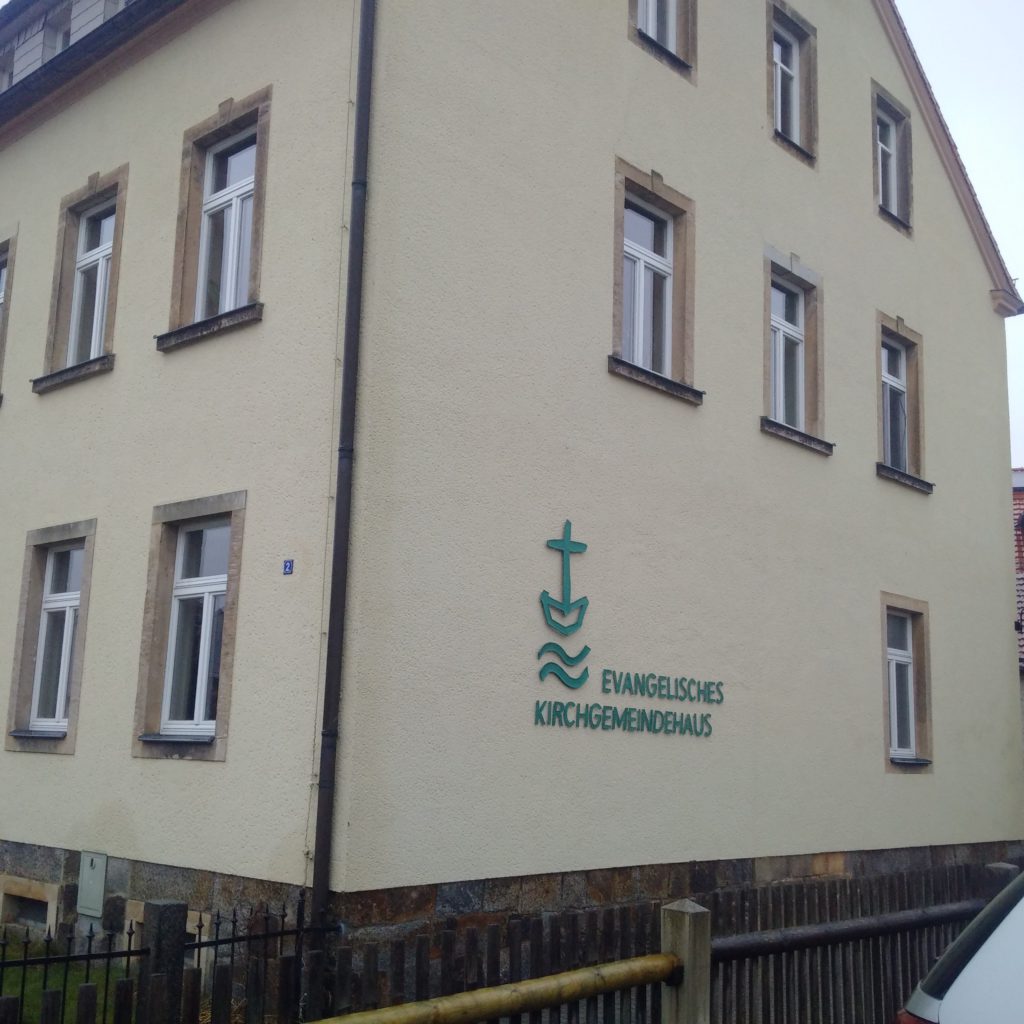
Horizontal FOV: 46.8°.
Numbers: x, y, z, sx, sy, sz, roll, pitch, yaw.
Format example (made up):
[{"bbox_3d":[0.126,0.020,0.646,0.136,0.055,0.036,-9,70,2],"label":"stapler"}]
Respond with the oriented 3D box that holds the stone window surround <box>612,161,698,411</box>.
[{"bbox_3d":[1.350,-2.203,11.230,0.250,2.145,1.459,-7,-14,42],"label":"stone window surround"}]

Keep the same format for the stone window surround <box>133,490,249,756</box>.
[{"bbox_3d":[-2.574,0.940,9.587,1.357,2.102,0.195,-7,-14,42],"label":"stone window surround"}]

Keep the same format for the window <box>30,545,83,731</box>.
[{"bbox_3d":[-4.209,1.185,11.255,1.084,1.786,0.078,-7,-14,42],"label":"window"}]

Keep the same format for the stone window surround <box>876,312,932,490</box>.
[{"bbox_3d":[4.920,-1.412,15.046,0.250,2.145,1.466,-7,-14,42],"label":"stone window surround"}]

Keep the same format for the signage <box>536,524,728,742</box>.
[{"bbox_3d":[1.144,1.085,10.459,0.039,1.755,2.730,-7,-14,42],"label":"signage"}]

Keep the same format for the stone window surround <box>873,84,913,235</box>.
[{"bbox_3d":[4.977,-4.620,15.605,0.195,1.825,1.162,-7,-14,42],"label":"stone window surround"}]

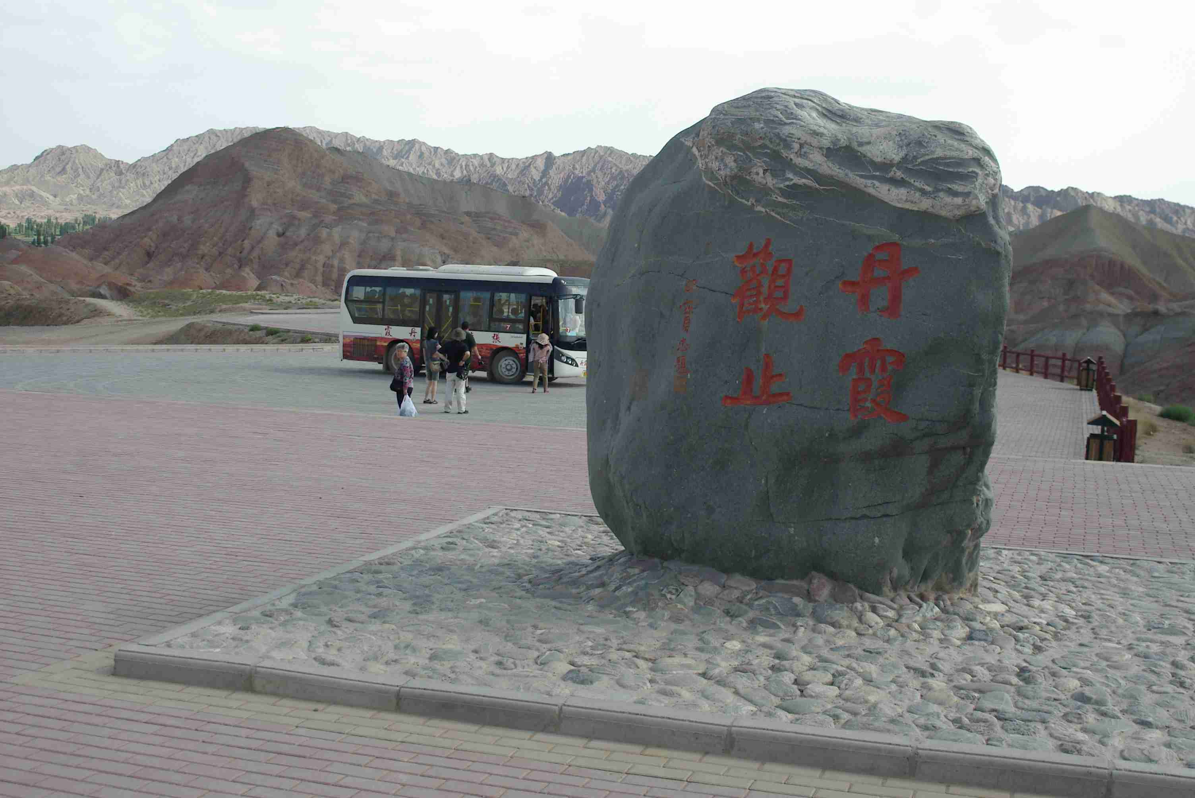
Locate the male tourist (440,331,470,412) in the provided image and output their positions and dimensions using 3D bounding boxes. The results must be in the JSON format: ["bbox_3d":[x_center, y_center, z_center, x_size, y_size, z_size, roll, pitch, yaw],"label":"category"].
[{"bbox_3d":[-2.864,-0.569,28.163,0.600,1.730,0.400,3,5,15],"label":"male tourist"}]

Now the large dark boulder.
[{"bbox_3d":[1.709,-0.574,12.138,3.580,4.150,1.900,3,5,15],"label":"large dark boulder"}]

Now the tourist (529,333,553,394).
[{"bbox_3d":[-1.389,-0.909,34.825,0.540,1.520,0.360,3,5,15],"label":"tourist"}]

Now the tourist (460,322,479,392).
[{"bbox_3d":[-3.112,-1.021,33.798,0.580,1.730,0.420,3,5,15],"label":"tourist"}]

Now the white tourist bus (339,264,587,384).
[{"bbox_3d":[-3.514,-2.185,39.821,8.400,3.080,2.420,5,6,37],"label":"white tourist bus"}]

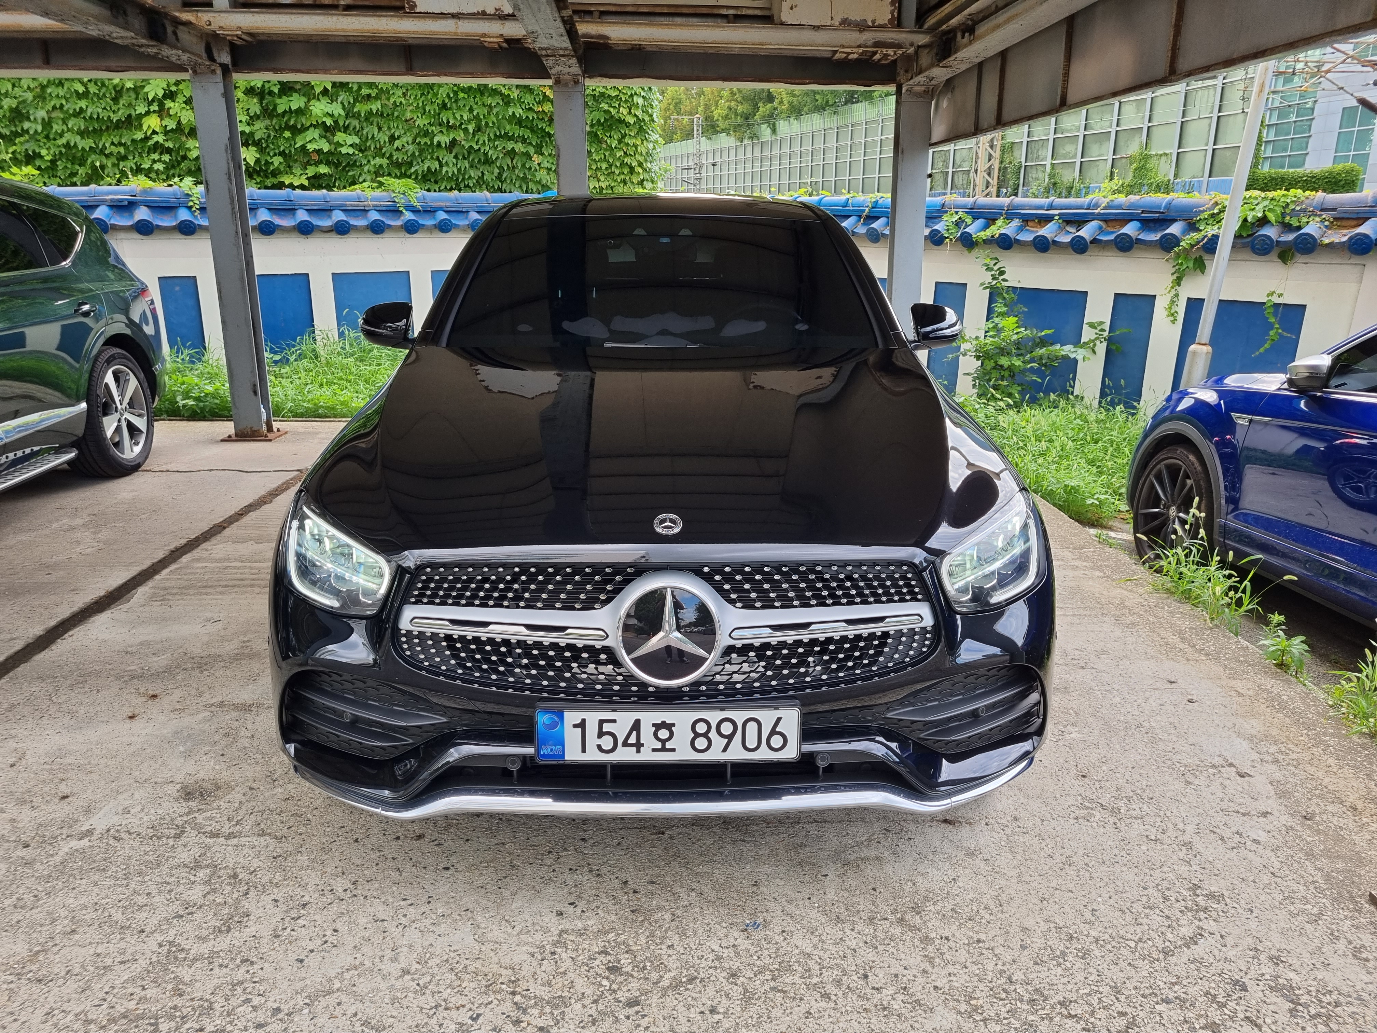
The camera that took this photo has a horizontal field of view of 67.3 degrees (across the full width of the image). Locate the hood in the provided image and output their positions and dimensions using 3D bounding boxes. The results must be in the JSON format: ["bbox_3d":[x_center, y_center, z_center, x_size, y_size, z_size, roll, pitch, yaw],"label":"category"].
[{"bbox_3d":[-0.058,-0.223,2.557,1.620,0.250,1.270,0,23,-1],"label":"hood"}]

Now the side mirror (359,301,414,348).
[{"bbox_3d":[-1.031,-0.662,3.551,0.205,0.165,0.160,0,16,-1],"label":"side mirror"}]

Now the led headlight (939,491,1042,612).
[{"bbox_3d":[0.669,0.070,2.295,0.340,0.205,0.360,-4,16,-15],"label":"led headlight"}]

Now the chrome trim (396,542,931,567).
[{"bbox_3d":[-0.042,0.078,2.039,1.090,0.075,0.120,0,16,-1],"label":"chrome trim"}]

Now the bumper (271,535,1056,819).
[{"bbox_3d":[-0.047,0.343,2.237,1.840,0.470,0.510,0,16,-1],"label":"bumper"}]

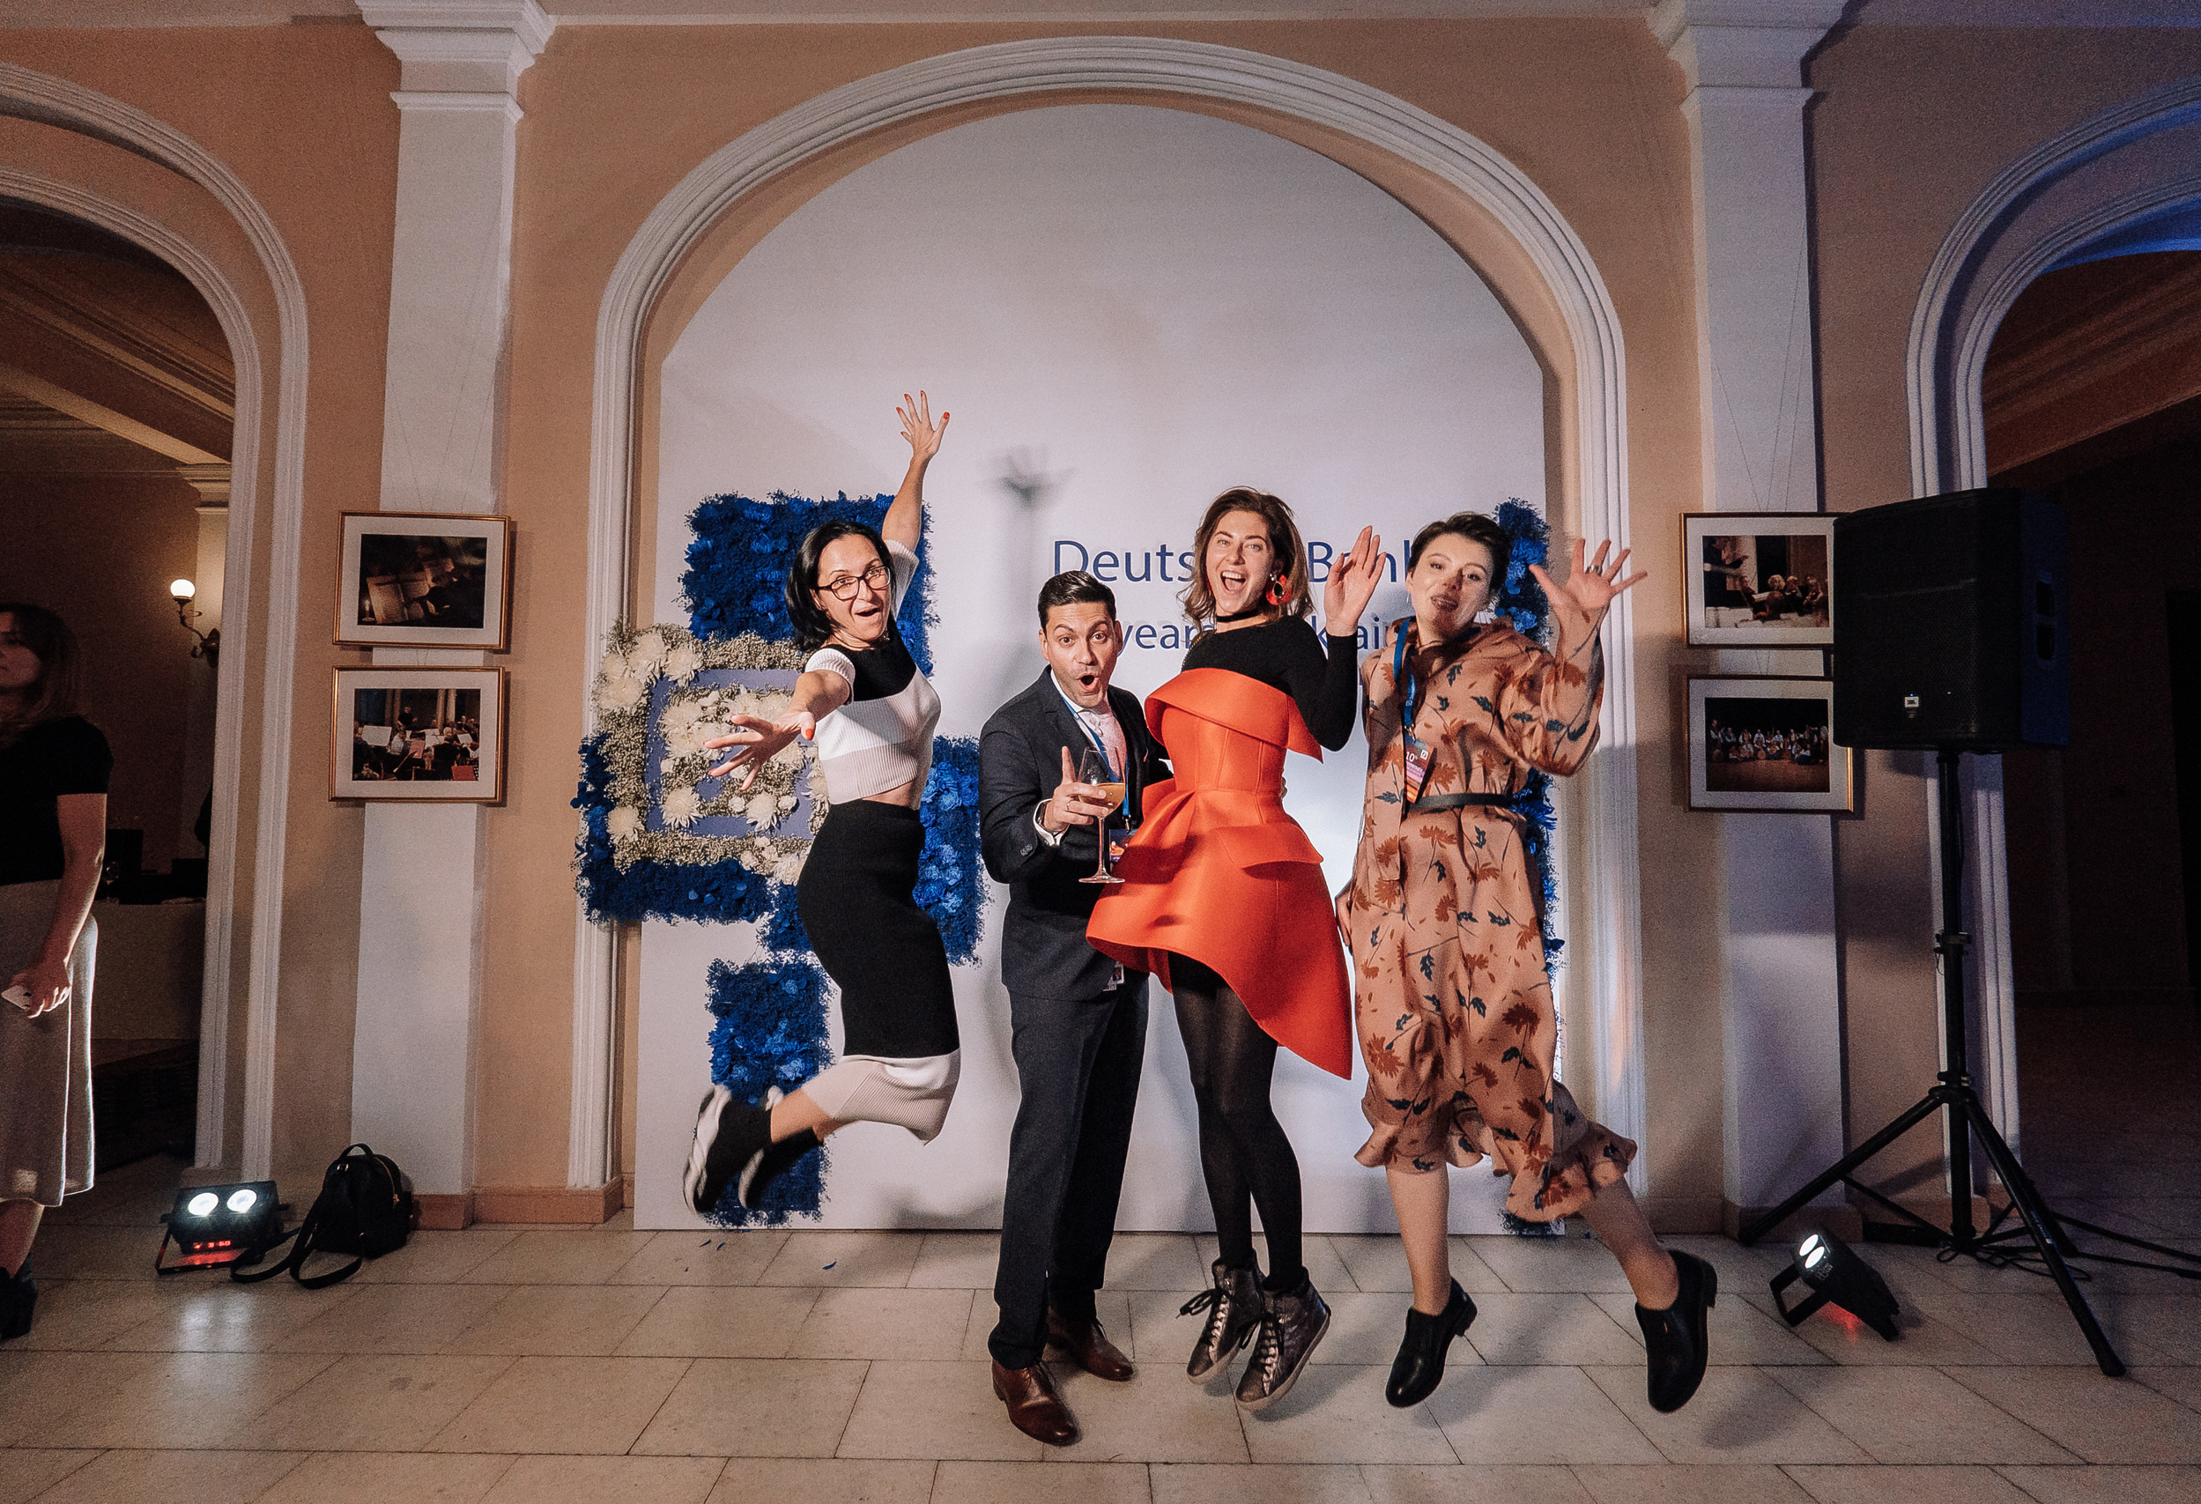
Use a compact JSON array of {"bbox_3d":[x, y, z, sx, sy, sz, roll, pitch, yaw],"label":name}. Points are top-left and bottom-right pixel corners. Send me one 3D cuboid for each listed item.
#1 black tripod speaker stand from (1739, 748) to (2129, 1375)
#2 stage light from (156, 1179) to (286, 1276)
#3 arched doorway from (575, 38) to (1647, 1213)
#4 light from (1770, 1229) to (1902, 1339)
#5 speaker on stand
[{"bbox_3d":[2.366,0.706,2.608,0.770,1.420,0.770,2,-4,-31],"label":"black tripod speaker stand"},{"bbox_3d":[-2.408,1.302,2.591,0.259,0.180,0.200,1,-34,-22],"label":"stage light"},{"bbox_3d":[0.031,-0.428,3.029,3.240,3.720,0.260,0,-3,0],"label":"arched doorway"},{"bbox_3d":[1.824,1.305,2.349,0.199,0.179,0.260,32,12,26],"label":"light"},{"bbox_3d":[2.367,0.377,2.627,0.770,2.080,0.770,2,-4,-31],"label":"speaker on stand"}]

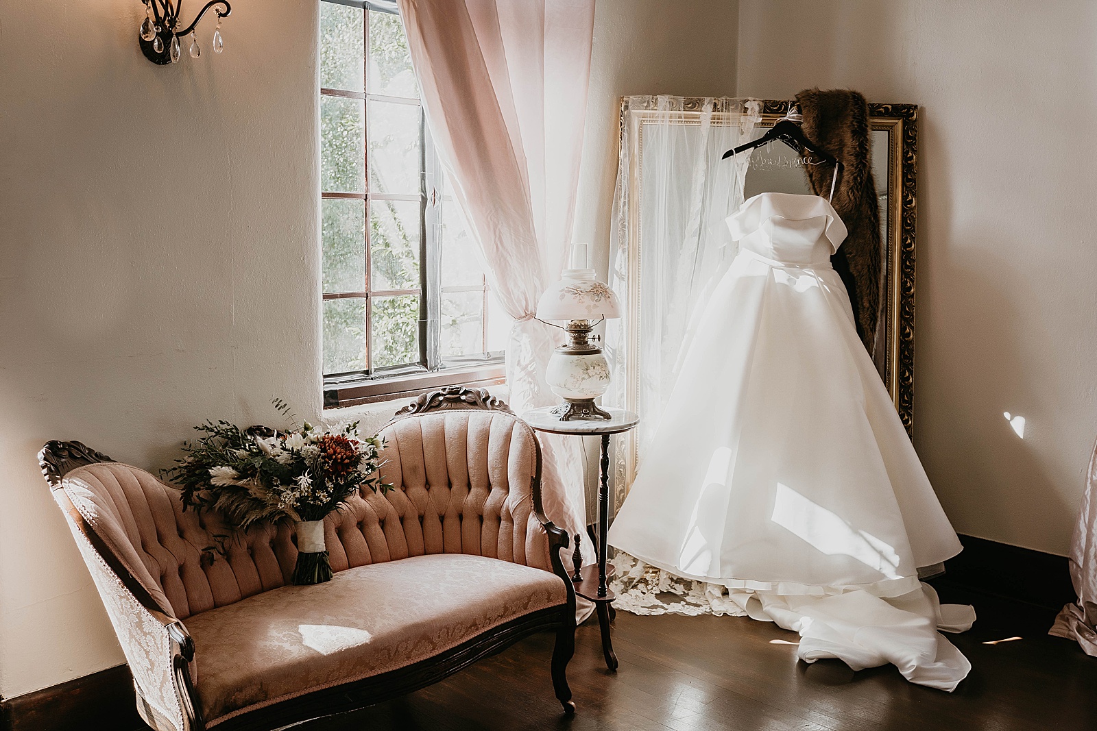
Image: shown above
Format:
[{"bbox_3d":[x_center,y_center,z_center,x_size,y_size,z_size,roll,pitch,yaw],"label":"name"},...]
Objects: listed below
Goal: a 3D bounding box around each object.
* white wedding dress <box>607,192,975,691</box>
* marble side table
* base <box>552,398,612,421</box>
[{"bbox_3d":[0.862,0.158,3.564,1.270,1.450,1.040,1,8,-3],"label":"white wedding dress"},{"bbox_3d":[0.091,0.528,3.376,0.370,0.742,0.385,1,8,0],"label":"marble side table"},{"bbox_3d":[0.102,0.130,3.350,0.150,0.055,0.145,-1,8,-16],"label":"base"}]

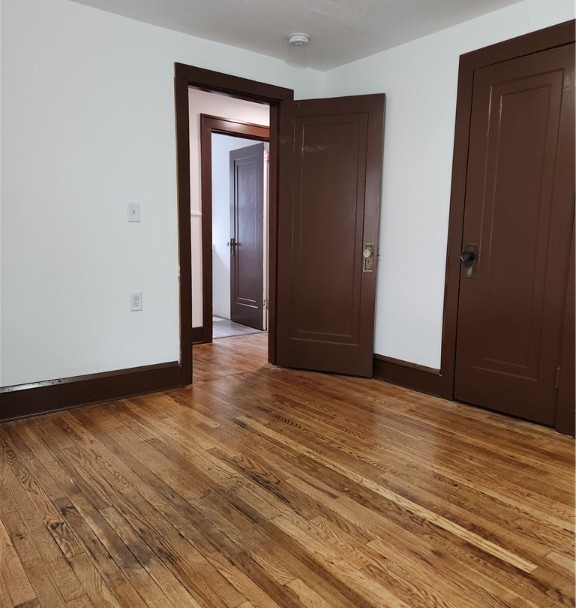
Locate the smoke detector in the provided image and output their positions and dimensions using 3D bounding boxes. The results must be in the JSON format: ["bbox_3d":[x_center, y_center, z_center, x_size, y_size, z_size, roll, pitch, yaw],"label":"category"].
[{"bbox_3d":[0.077,-1.707,3.314,0.142,0.044,0.142,1,8,0],"label":"smoke detector"}]

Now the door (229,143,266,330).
[{"bbox_3d":[-0.448,-0.732,5.745,0.042,1.980,0.770,-4,9,-33],"label":"door"}]

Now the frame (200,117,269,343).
[{"bbox_3d":[-0.448,-0.708,5.093,0.975,2.120,0.100,-6,10,-38],"label":"frame"}]

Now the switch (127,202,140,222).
[{"bbox_3d":[-0.972,-0.573,3.212,0.074,0.116,0.014,-6,10,-38],"label":"switch"}]

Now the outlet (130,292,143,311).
[{"bbox_3d":[-0.981,-0.014,3.289,0.074,0.116,0.012,-6,10,-38],"label":"outlet"}]

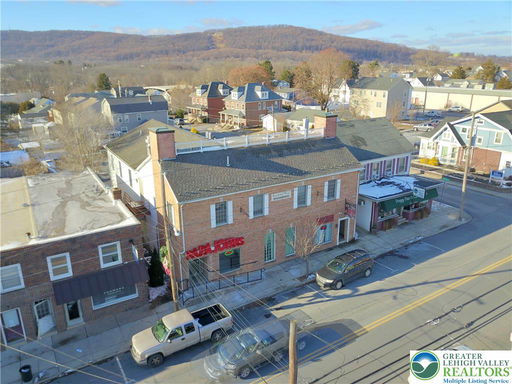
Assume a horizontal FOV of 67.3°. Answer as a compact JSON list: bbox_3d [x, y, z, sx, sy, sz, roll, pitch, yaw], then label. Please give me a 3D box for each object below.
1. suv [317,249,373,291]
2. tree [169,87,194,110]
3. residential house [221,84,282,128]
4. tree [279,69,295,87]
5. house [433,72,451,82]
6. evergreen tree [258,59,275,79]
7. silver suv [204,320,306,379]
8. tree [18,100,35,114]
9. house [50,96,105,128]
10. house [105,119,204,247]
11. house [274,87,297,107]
[{"bbox_3d":[6.575,5.487,27.859,4.680,1.710,1.900,-11,21,-30],"label":"suv"},{"bbox_3d":[-28.382,-35.364,146.825,9.246,9.110,9.246,-11,20,-30],"label":"tree"},{"bbox_3d":[-1.606,-24.388,106.423,14.000,10.950,12.000,-11,21,-29],"label":"residential house"},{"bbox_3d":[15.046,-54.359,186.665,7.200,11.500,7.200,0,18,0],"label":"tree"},{"bbox_3d":[138.510,-85.122,287.175,11.000,8.500,8.500,-11,21,-30],"label":"house"},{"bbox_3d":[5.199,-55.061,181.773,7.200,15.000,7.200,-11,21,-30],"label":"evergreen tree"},{"bbox_3d":[0.073,7.555,19.347,4.700,1.720,1.870,-11,20,-30],"label":"silver suv"},{"bbox_3d":[-75.562,-27.492,126.628,6.000,6.400,6.000,-11,21,-29],"label":"tree"},{"bbox_3d":[-49.021,-22.298,105.918,11.000,8.000,13.000,-11,21,-29],"label":"house"},{"bbox_3d":[-8.561,-2.304,40.581,11.100,9.250,13.000,-11,21,-29],"label":"house"},{"bbox_3d":[10.620,-35.399,143.311,9.500,8.200,8.500,-11,21,-30],"label":"house"}]

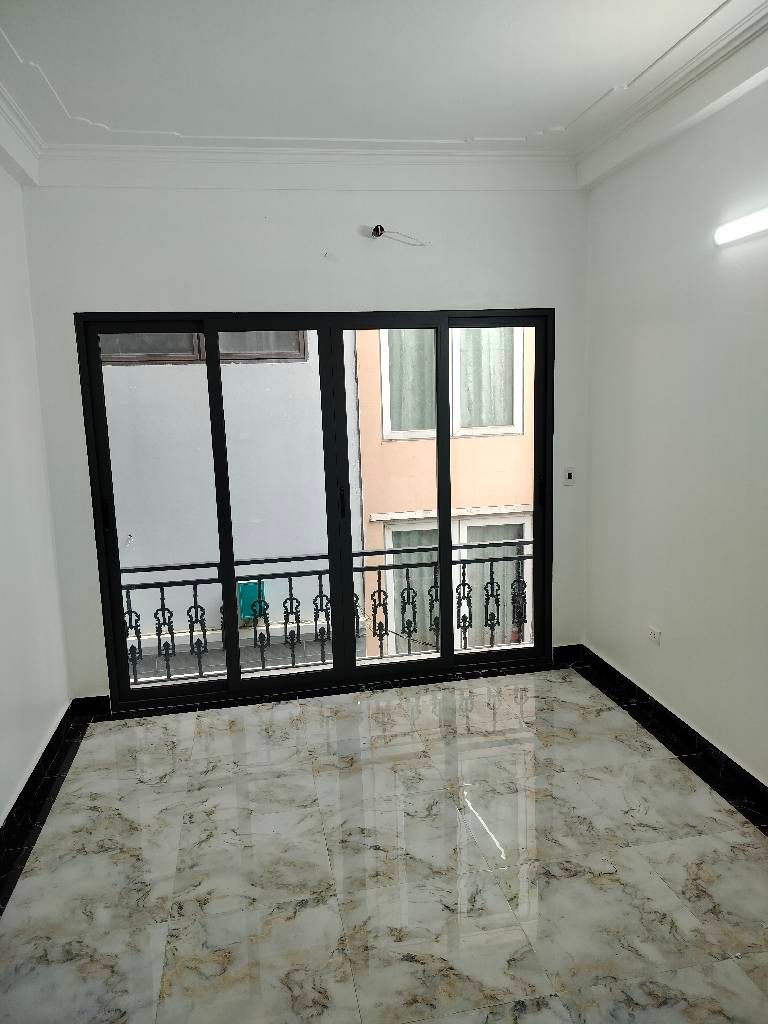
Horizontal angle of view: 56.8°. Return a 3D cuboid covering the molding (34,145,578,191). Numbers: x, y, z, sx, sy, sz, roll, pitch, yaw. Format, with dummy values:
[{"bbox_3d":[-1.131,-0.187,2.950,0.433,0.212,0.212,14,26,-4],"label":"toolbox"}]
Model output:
[{"bbox_3d":[-0.335,-1.956,4.035,3.080,0.200,0.085,-4,9,-10],"label":"molding"}]

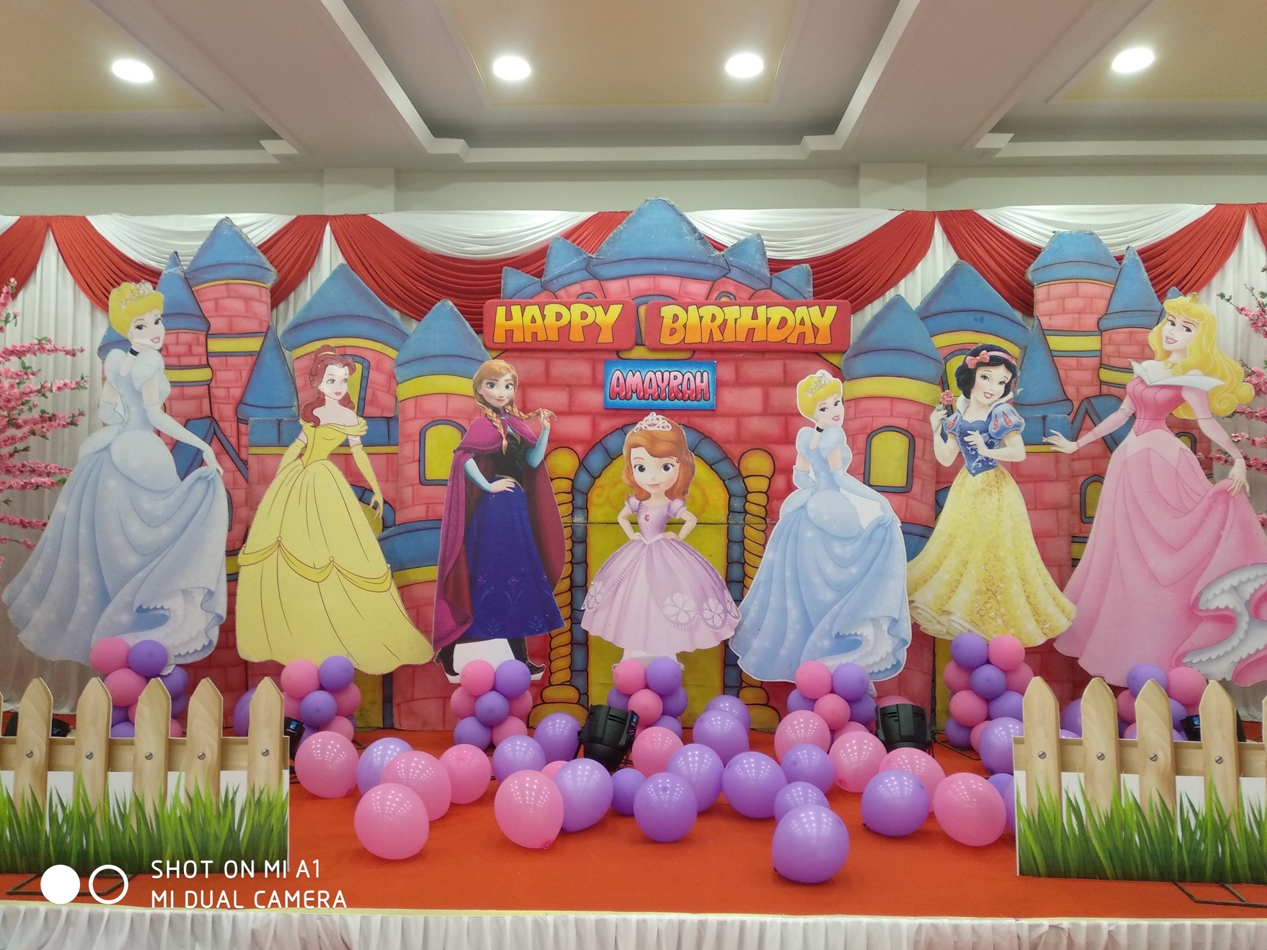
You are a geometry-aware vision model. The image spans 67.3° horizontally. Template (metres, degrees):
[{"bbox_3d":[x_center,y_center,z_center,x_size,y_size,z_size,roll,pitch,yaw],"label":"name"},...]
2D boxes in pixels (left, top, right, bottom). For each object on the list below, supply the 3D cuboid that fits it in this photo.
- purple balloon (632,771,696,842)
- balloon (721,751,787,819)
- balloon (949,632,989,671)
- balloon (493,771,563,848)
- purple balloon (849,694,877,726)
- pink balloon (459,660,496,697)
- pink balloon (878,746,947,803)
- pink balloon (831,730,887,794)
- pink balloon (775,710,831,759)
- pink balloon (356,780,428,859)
[{"bbox_3d":[0.102,1.087,3.116,0.207,0.214,0.211,0,-1,2],"label":"purple balloon"},{"bbox_3d":[0.436,1.119,3.437,0.236,0.241,0.245,0,-1,0],"label":"balloon"},{"bbox_3d":[1.558,0.818,4.420,0.182,0.182,0.182,0,0,2],"label":"balloon"},{"bbox_3d":[-0.340,1.099,3.130,0.230,0.246,0.234,0,-1,2],"label":"balloon"},{"bbox_3d":[1.032,1.070,4.360,0.168,0.161,0.167,0,-1,0],"label":"purple balloon"},{"bbox_3d":[-0.686,0.898,4.200,0.153,0.158,0.156,0,-1,2],"label":"pink balloon"},{"bbox_3d":[0.981,1.079,3.351,0.237,0.237,0.237,0,0,0],"label":"pink balloon"},{"bbox_3d":[0.853,1.087,3.611,0.222,0.229,0.232,0,0,0],"label":"pink balloon"},{"bbox_3d":[0.695,1.089,3.906,0.232,0.240,0.243,0,0,0],"label":"pink balloon"},{"bbox_3d":[-0.775,1.111,3.055,0.240,0.246,0.250,0,-1,0],"label":"pink balloon"}]

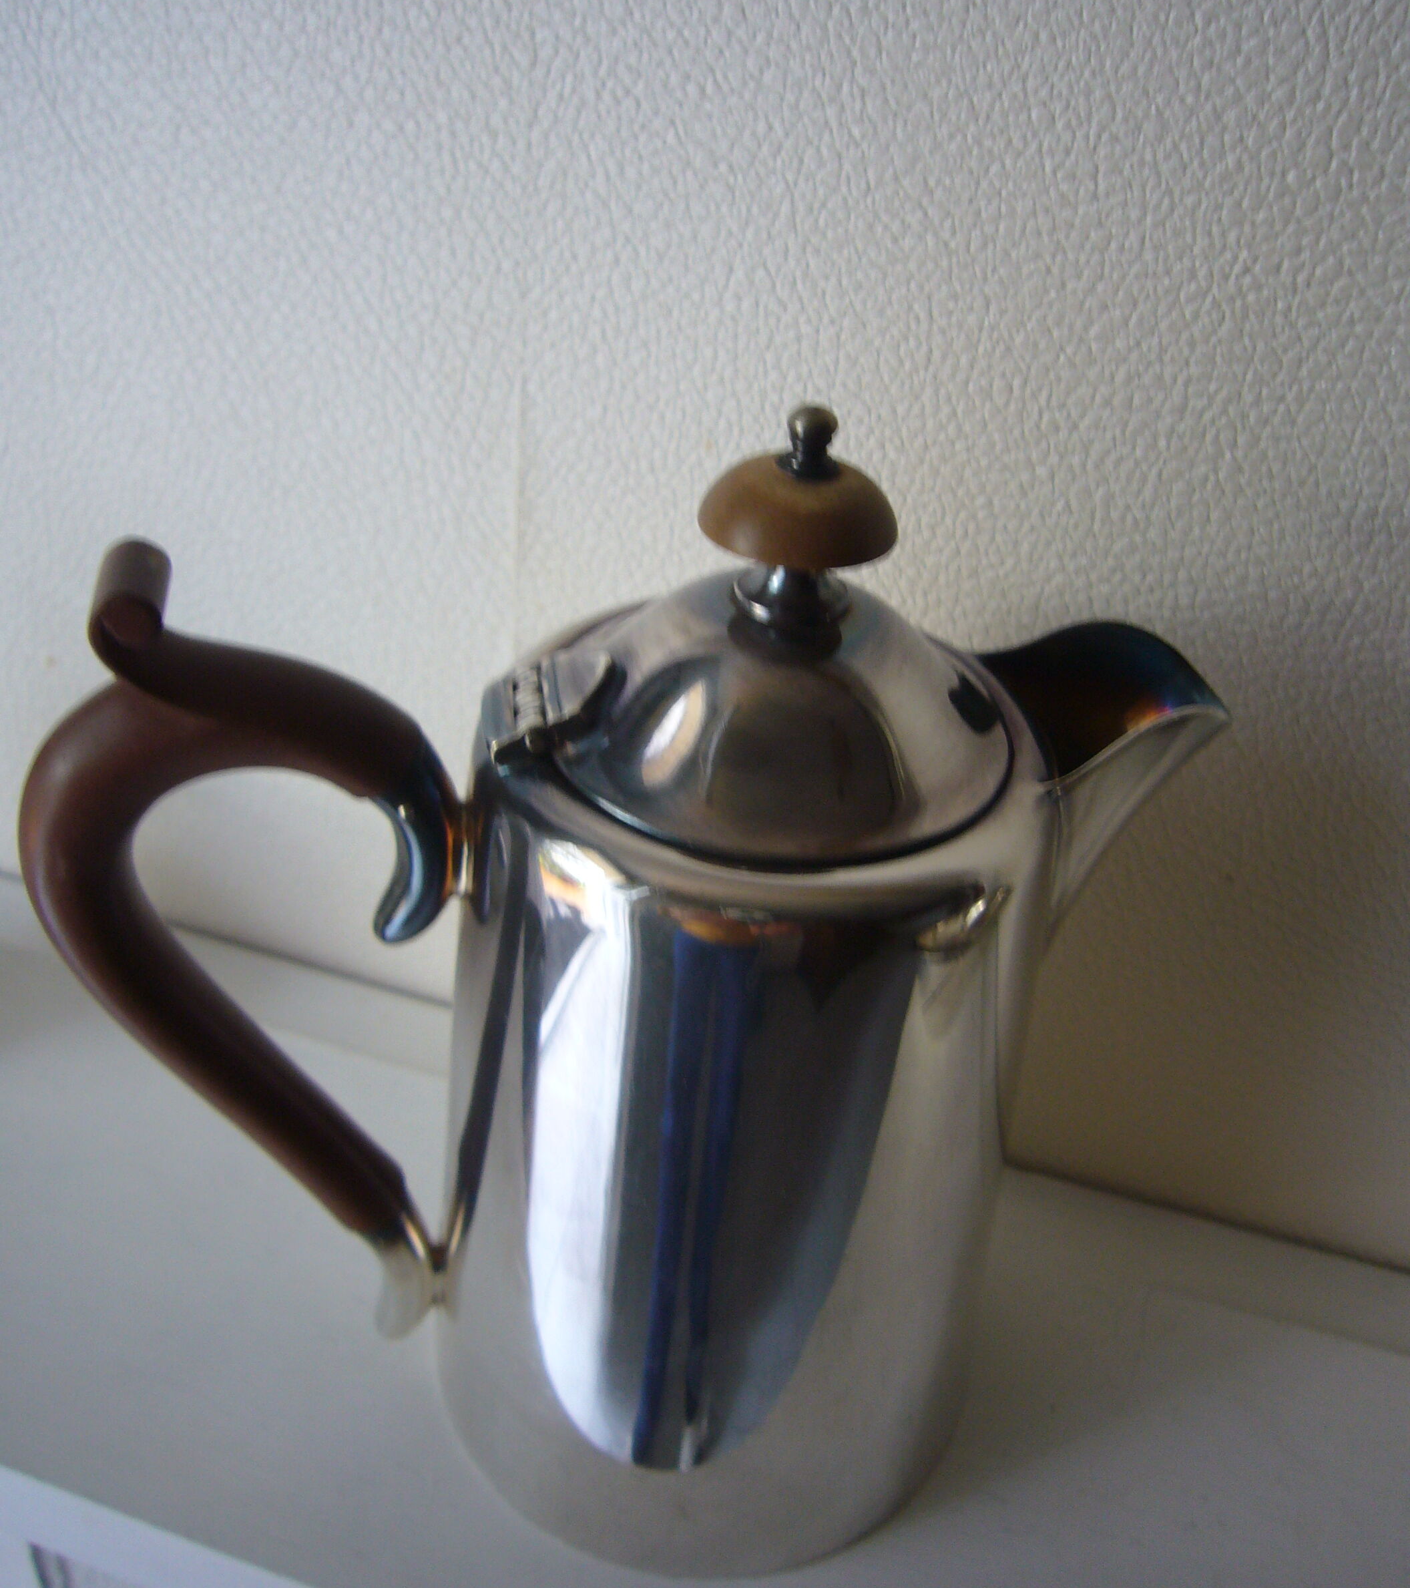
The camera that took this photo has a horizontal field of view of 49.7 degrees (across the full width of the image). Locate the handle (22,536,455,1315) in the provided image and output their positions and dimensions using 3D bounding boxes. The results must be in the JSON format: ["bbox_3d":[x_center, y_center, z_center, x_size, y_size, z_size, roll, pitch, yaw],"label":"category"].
[{"bbox_3d":[-0.065,0.038,0.238,0.059,0.174,0.016,-4,40,-11],"label":"handle"}]

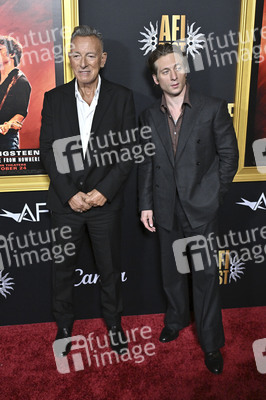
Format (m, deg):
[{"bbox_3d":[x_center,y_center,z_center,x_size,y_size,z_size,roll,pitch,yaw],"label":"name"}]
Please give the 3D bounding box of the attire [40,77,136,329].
[{"bbox_3d":[-0.234,0.079,2.171,0.520,1.470,0.340,0,12,3],"label":"attire"}]

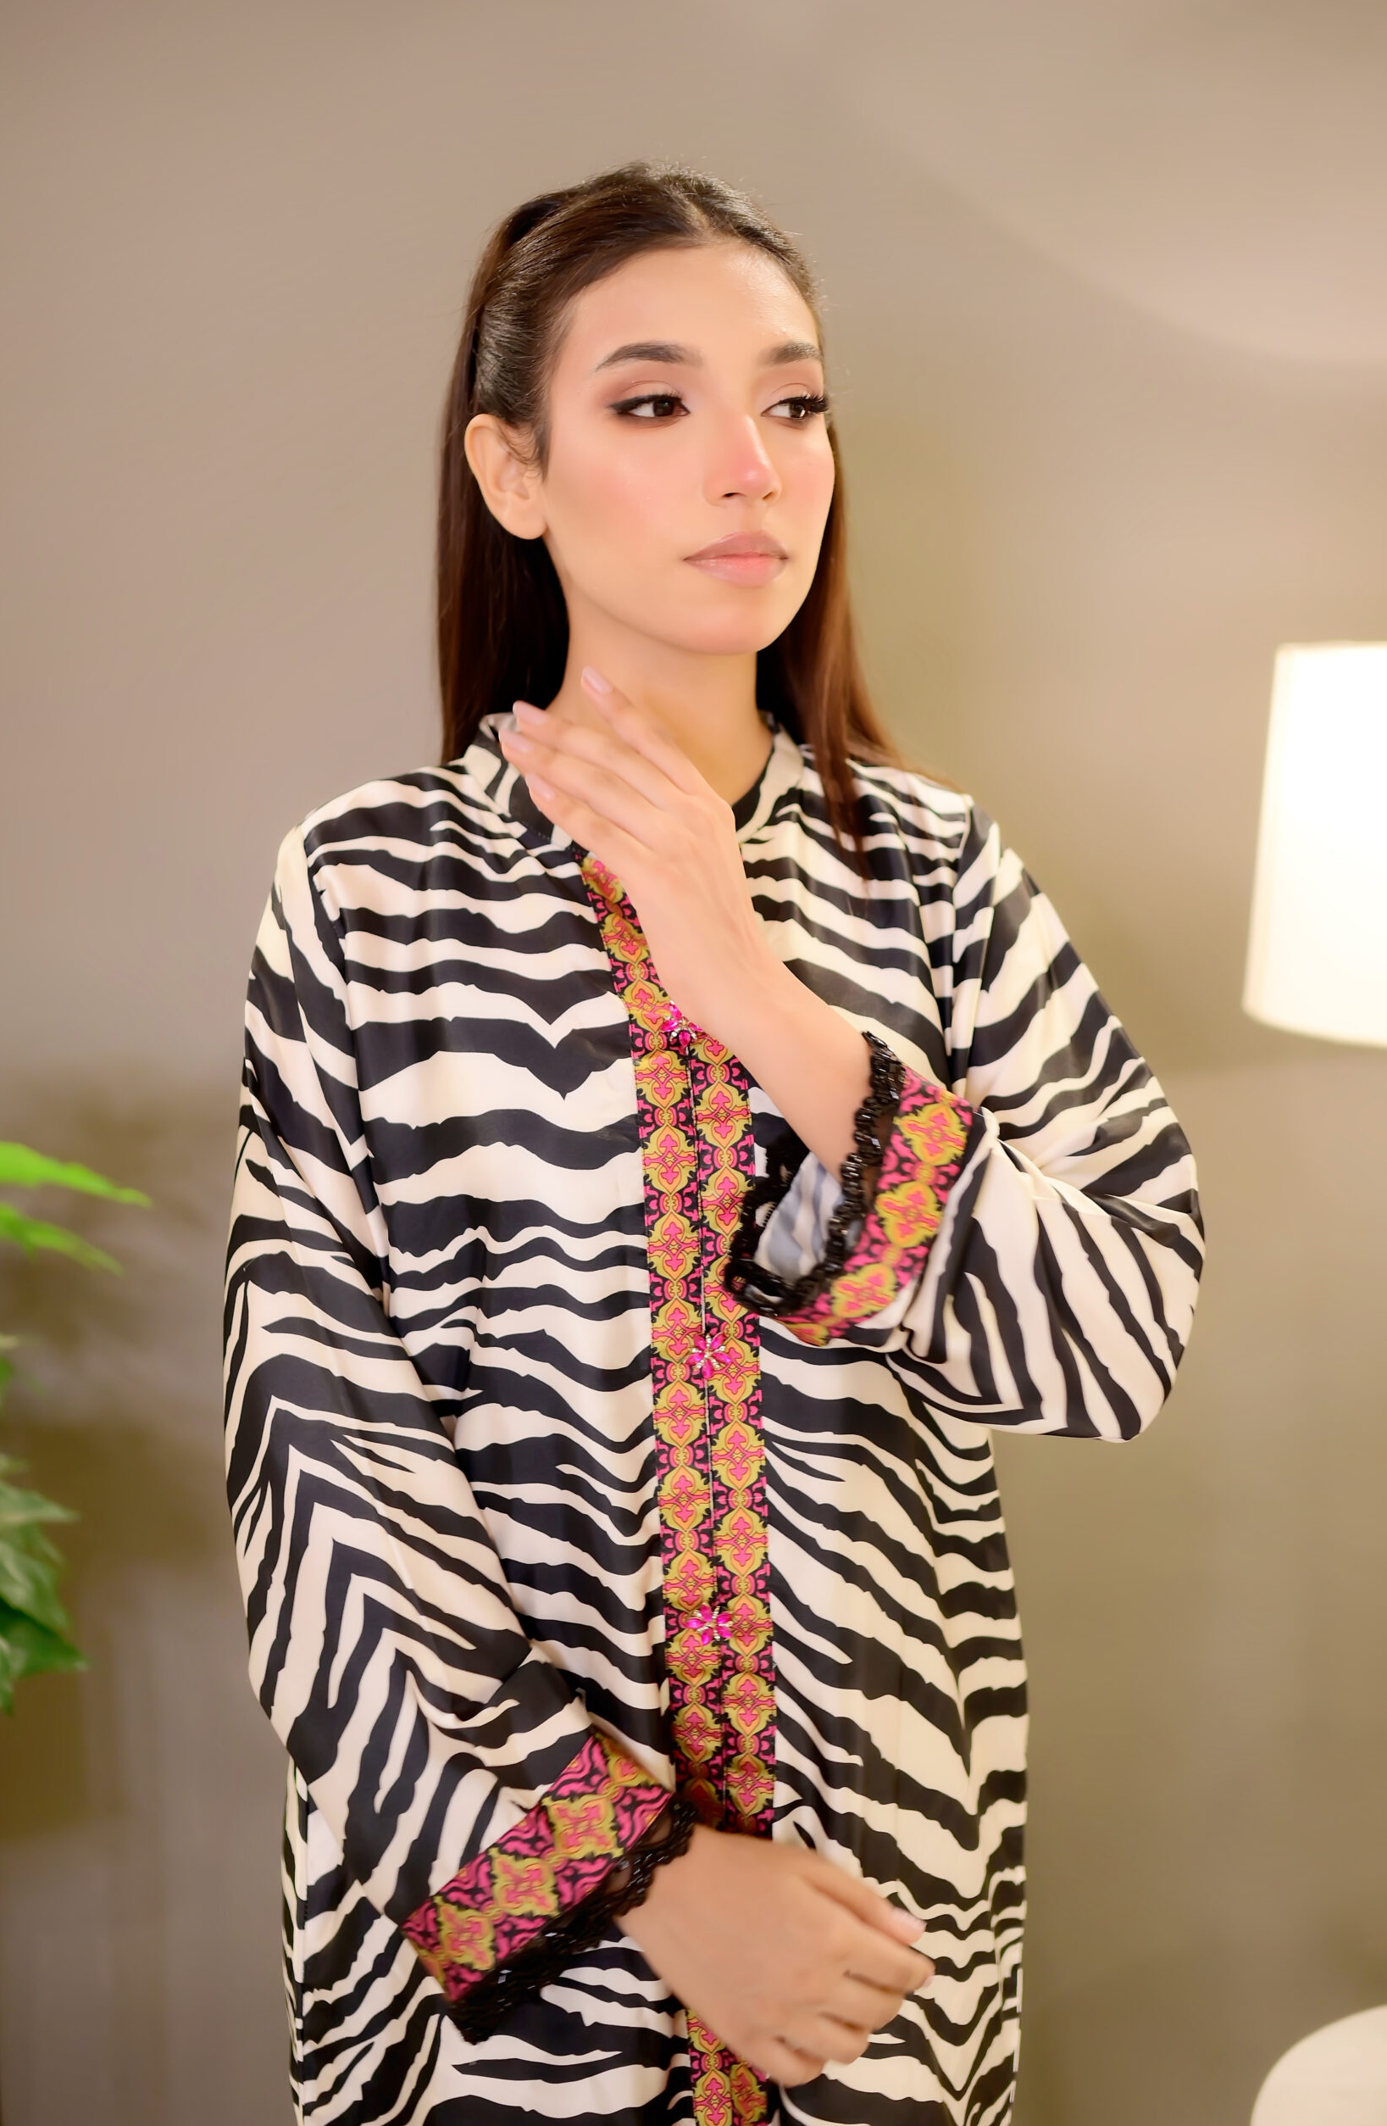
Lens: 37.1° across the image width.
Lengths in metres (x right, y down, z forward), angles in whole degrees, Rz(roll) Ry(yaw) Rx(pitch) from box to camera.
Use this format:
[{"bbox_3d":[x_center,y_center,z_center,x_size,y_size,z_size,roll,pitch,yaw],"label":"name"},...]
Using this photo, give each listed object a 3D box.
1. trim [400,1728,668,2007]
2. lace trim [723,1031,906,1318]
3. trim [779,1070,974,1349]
[{"bbox_3d":[-0.074,0.382,0.985,0.134,0.045,0.062,-47,-4,-18],"label":"trim"},{"bbox_3d":[0.055,0.050,0.915,0.032,0.132,0.066,26,0,-36],"label":"lace trim"},{"bbox_3d":[0.079,0.064,0.935,0.045,0.128,0.066,26,0,-36],"label":"trim"}]

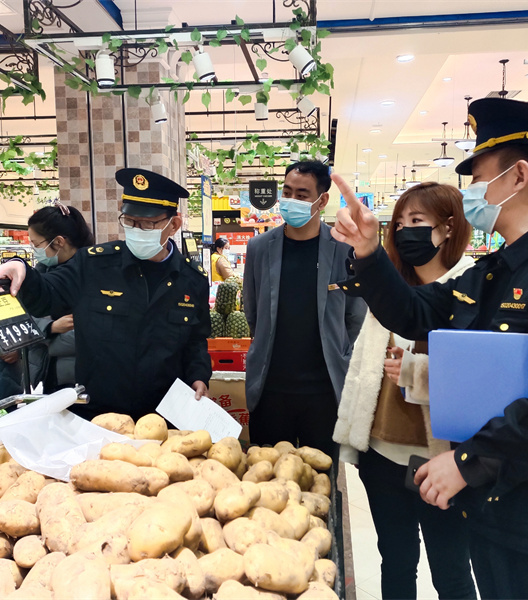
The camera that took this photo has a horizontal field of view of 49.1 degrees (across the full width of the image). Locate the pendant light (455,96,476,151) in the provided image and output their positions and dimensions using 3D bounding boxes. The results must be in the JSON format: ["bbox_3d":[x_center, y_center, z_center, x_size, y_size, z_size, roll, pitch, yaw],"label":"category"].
[{"bbox_3d":[3.383,-2.912,9.593,0.420,0.877,0.420,-1,5,0],"label":"pendant light"}]

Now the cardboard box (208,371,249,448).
[{"bbox_3d":[-0.159,0.577,3.209,0.500,0.450,0.400,-1,5,6],"label":"cardboard box"}]

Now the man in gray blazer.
[{"bbox_3d":[0.169,0.343,2.257,0.520,1.748,0.320,0,5,7],"label":"man in gray blazer"}]

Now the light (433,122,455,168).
[{"bbox_3d":[3.562,-3.049,11.388,0.430,0.861,0.430,-1,5,0],"label":"light"}]

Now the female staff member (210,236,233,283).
[{"bbox_3d":[-0.482,0.011,7.327,0.420,1.574,0.430,-3,5,-18],"label":"female staff member"}]

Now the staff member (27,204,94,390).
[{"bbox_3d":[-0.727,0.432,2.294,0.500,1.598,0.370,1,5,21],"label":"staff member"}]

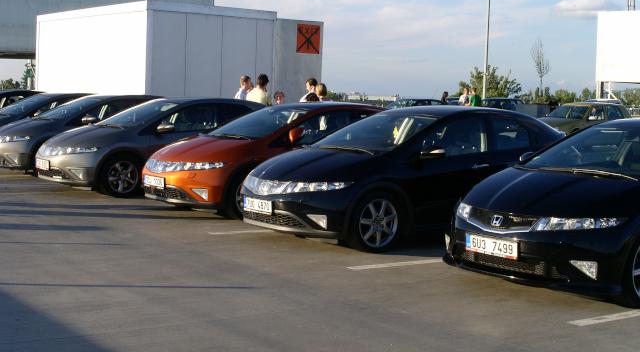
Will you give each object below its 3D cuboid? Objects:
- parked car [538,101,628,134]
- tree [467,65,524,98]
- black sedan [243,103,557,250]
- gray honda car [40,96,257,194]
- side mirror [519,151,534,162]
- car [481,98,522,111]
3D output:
[{"bbox_3d":[9.009,-1.768,35.077,4.400,1.550,1.780,-2,6,-39],"label":"parked car"},{"bbox_3d":[11.880,-5.581,70.159,4.200,4.202,4.200,-2,5,-37],"label":"tree"},{"bbox_3d":[1.076,-0.055,11.319,4.250,1.460,1.790,-2,5,-36],"label":"black sedan"},{"bbox_3d":[-2.233,-0.506,15.649,4.250,1.450,1.790,-2,6,-36],"label":"gray honda car"},{"bbox_3d":[1.915,-0.174,9.316,0.140,0.150,0.220,-2,6,-38],"label":"side mirror"},{"bbox_3d":[7.771,-2.754,46.507,4.200,1.540,1.750,-2,6,-39],"label":"car"}]

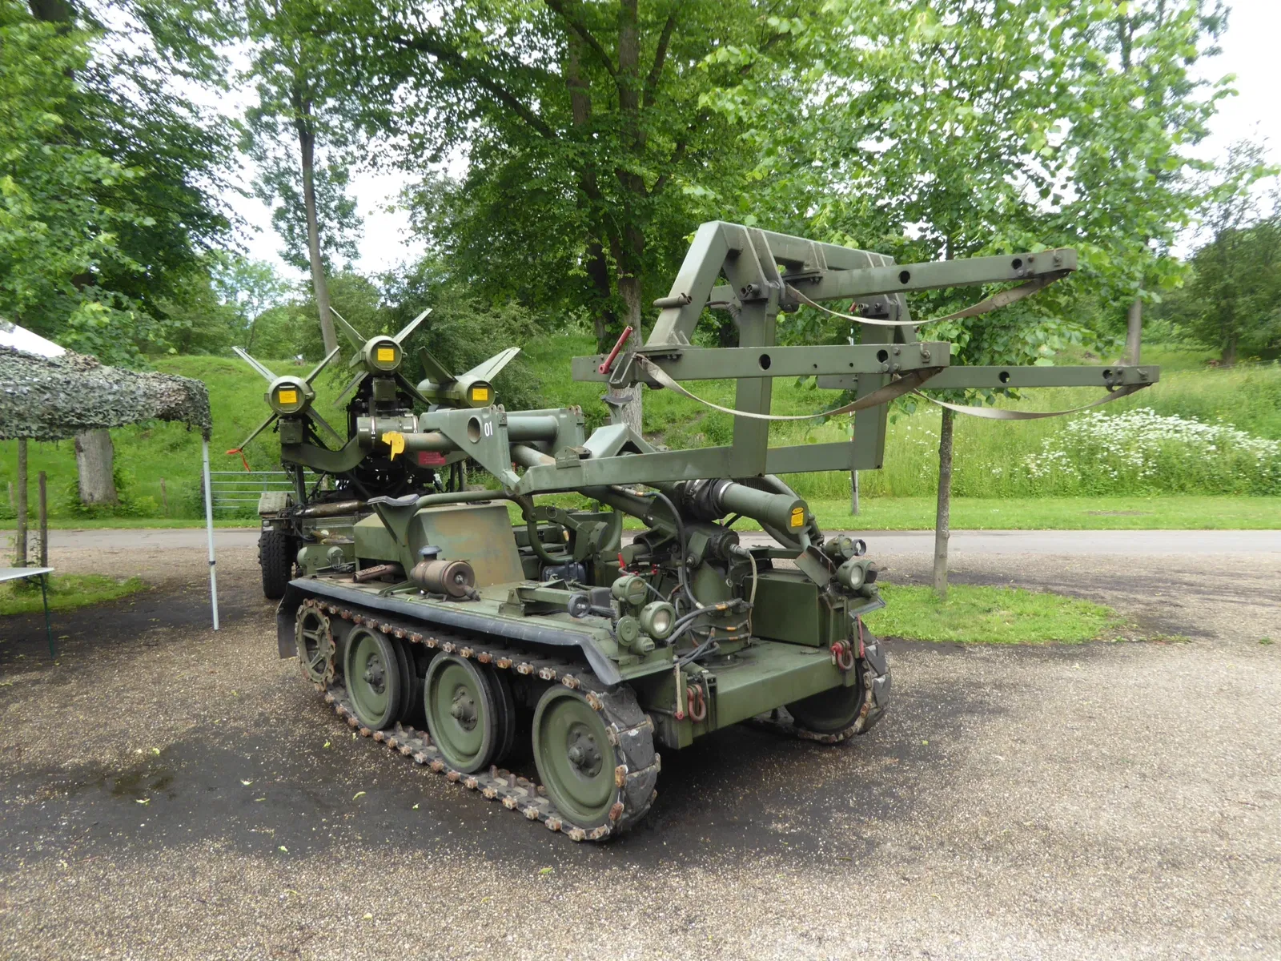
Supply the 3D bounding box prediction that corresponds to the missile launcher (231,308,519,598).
[{"bbox_3d":[-3.020,-0.235,10.200,2.450,2.740,5.150,-3,3,-18],"label":"missile launcher"}]

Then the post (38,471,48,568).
[{"bbox_3d":[-6.910,0.563,10.300,0.080,1.350,0.080,-2,3,0],"label":"post"}]

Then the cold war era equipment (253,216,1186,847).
[{"bbox_3d":[-0.110,0.160,4.570,1.850,2.330,4.500,-4,4,-43],"label":"cold war era equipment"}]

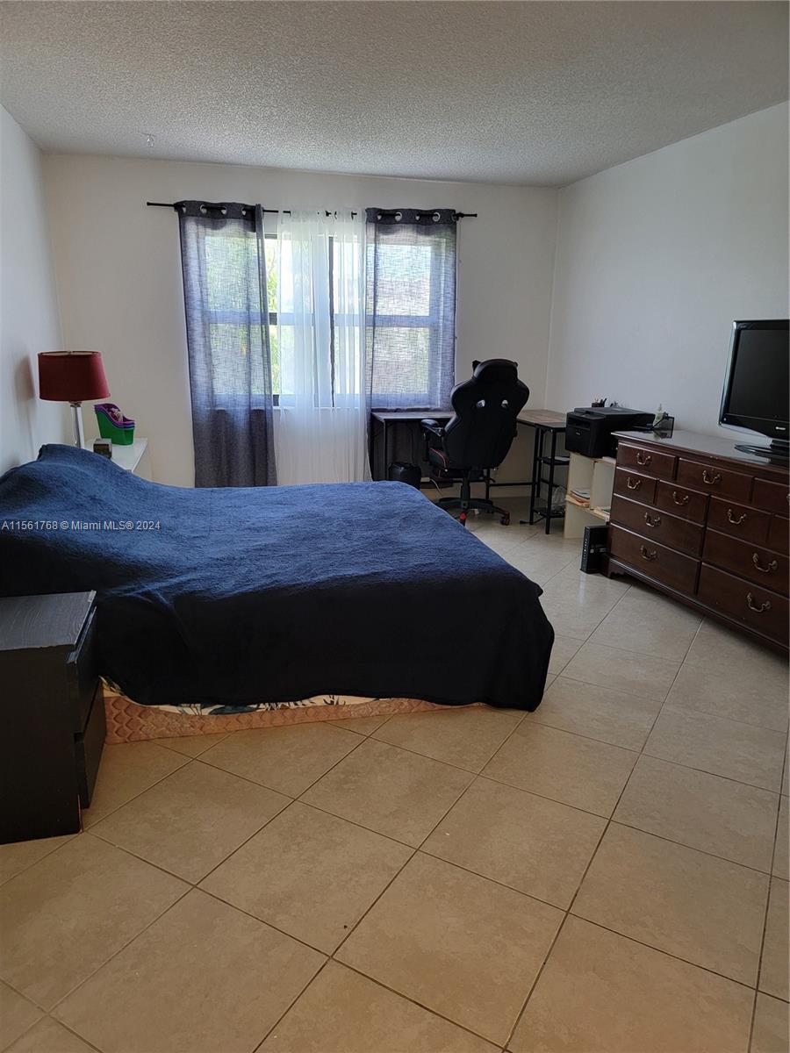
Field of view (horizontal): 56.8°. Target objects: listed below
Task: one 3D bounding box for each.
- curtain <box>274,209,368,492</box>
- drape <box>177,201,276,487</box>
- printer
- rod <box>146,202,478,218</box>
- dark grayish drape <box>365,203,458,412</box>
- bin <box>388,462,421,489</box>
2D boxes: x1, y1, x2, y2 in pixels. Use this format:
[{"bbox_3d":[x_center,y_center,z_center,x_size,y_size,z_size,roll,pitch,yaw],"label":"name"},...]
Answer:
[{"bbox_3d":[-0.547,-1.240,5.506,0.720,2.090,0.090,-2,15,-12],"label":"curtain"},{"bbox_3d":[-1.209,-1.218,5.353,0.620,2.090,0.110,-2,15,-12],"label":"drape"},{"bbox_3d":[1.395,-0.617,4.782,0.385,0.290,0.405,-2,15,-14],"label":"printer"},{"bbox_3d":[-0.531,-2.257,5.223,2.340,0.050,0.080,-3,15,-12],"label":"rod"},{"bbox_3d":[0.111,-1.296,5.628,0.700,2.080,0.110,-2,15,-12],"label":"dark grayish drape"},{"bbox_3d":[0.079,-0.283,5.590,0.250,0.340,0.250,-2,15,-14],"label":"bin"}]

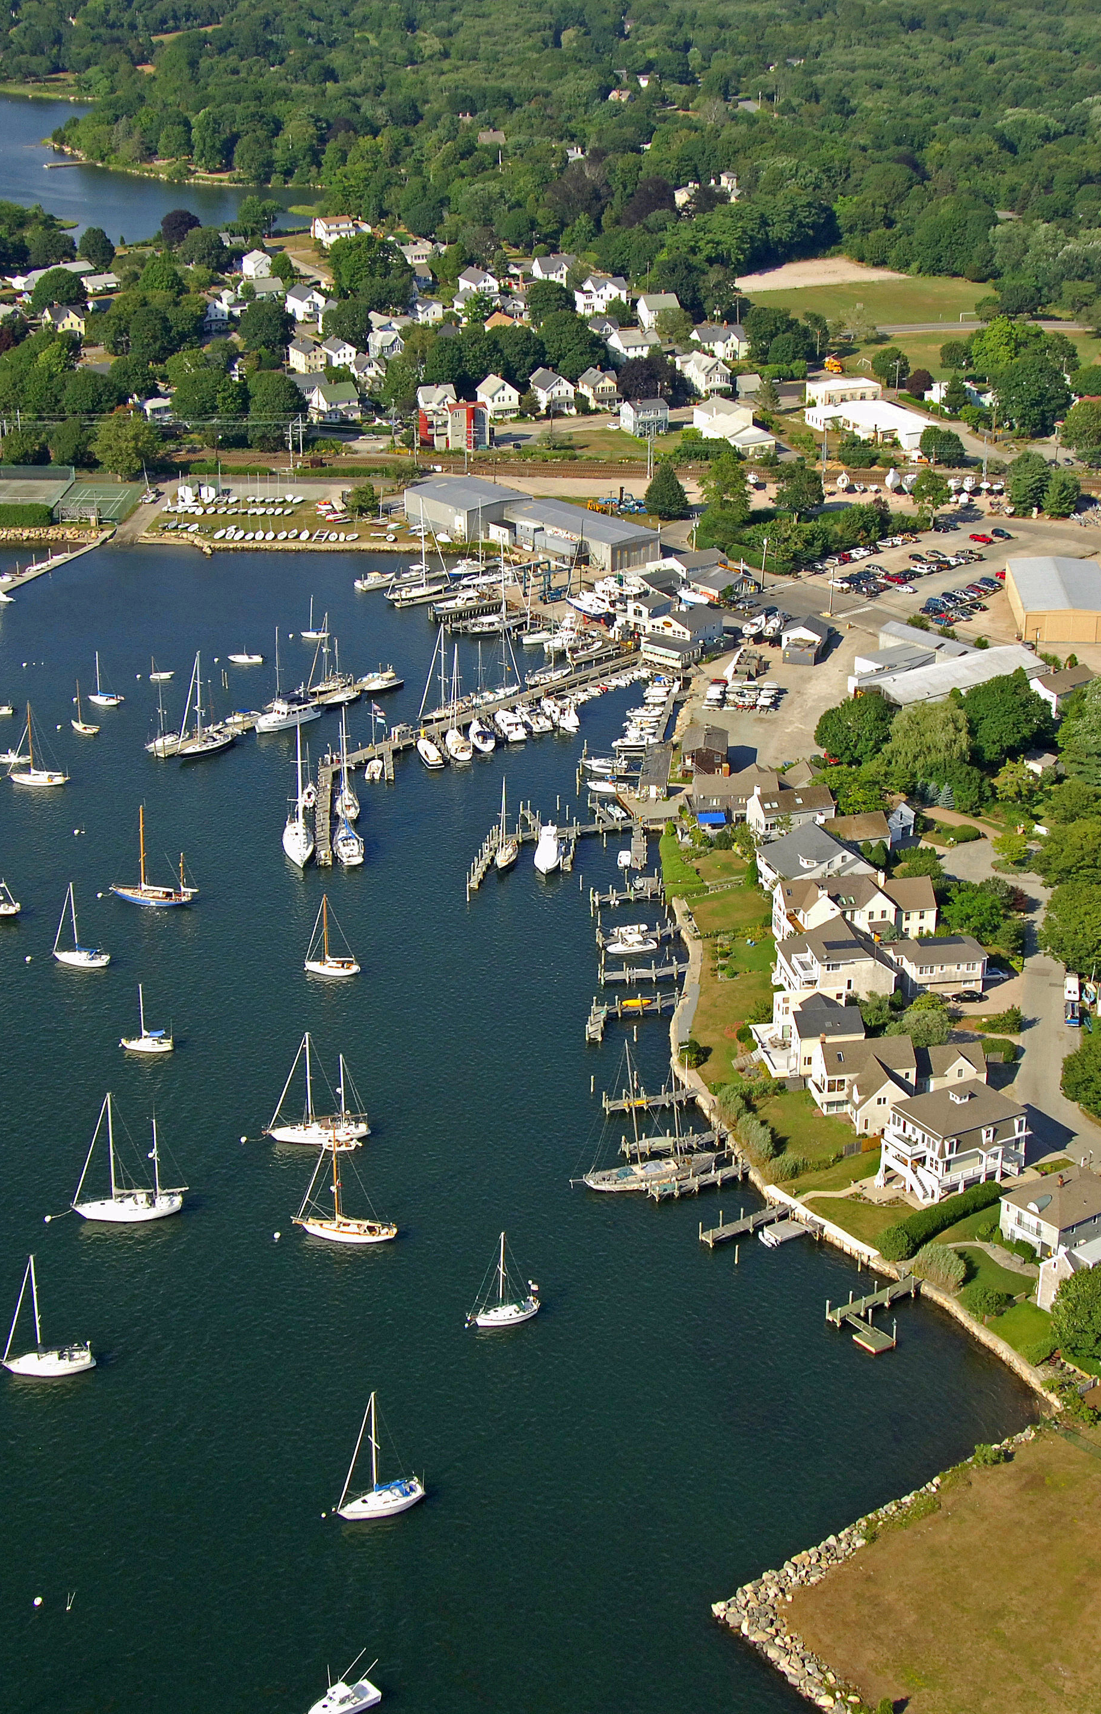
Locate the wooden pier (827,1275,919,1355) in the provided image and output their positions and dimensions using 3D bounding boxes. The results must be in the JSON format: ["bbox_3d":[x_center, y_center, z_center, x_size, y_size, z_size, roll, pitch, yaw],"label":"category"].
[{"bbox_3d":[39.050,51.720,292.730,12.800,2.800,7.900,-16,27,-31],"label":"wooden pier"}]

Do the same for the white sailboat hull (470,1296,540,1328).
[{"bbox_3d":[-5.090,51.830,293.020,7.840,2.200,2.600,-6,23,-11],"label":"white sailboat hull"}]

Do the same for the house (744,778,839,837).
[{"bbox_3d":[39.982,-8.212,426.056,12.660,6.700,6.910,-7,24,-16],"label":"house"}]

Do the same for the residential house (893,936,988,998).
[{"bbox_3d":[55.606,15.070,369.287,11.300,7.340,8.250,-5,23,-12],"label":"residential house"}]

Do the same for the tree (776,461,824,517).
[{"bbox_3d":[57.890,-85.540,599.190,11.500,13.500,11.500,0,22,0],"label":"tree"}]

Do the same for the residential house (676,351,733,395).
[{"bbox_3d":[42.230,-131.150,700.110,8.800,9.300,19.000,-8,24,-17],"label":"residential house"}]

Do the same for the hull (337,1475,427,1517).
[{"bbox_3d":[-18.300,69.340,277.420,9.900,2.000,3.100,-12,26,-25],"label":"hull"}]

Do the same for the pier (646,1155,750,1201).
[{"bbox_3d":[19.490,42.490,338.550,14.200,2.500,2.700,-11,26,-24],"label":"pier"}]

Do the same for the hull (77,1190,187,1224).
[{"bbox_3d":[-51.989,43.082,317.924,13.400,2.200,3.800,-3,23,-7],"label":"hull"}]

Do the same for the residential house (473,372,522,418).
[{"bbox_3d":[-13.490,-123.860,691.570,8.300,8.600,12.300,-9,24,-18],"label":"residential house"}]

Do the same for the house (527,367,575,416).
[{"bbox_3d":[0.633,-127.911,708.541,8.150,9.600,14.680,-8,24,-19],"label":"house"}]

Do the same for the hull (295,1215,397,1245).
[{"bbox_3d":[-24.380,44.130,307.680,12.200,1.900,3.200,3,23,7],"label":"hull"}]

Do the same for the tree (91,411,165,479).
[{"bbox_3d":[-105.711,-102.691,643.529,17.000,15.500,17.000,0,23,0],"label":"tree"}]

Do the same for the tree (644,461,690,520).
[{"bbox_3d":[26.850,-85.600,594.540,10.300,12.200,10.300,-1,23,0],"label":"tree"}]

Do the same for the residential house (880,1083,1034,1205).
[{"bbox_3d":[49.793,35.122,319.090,15.900,9.900,10.000,-13,26,-28],"label":"residential house"}]

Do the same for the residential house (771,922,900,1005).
[{"bbox_3d":[40.880,13.760,367.560,14.800,9.500,11.500,-5,23,-9],"label":"residential house"}]

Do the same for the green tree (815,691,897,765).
[{"bbox_3d":[52.750,-22.360,446.550,14.200,13.000,14.200,0,22,0],"label":"green tree"}]

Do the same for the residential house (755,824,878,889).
[{"bbox_3d":[41.200,0.820,394.940,14.200,8.900,12.800,-7,24,-15],"label":"residential house"}]

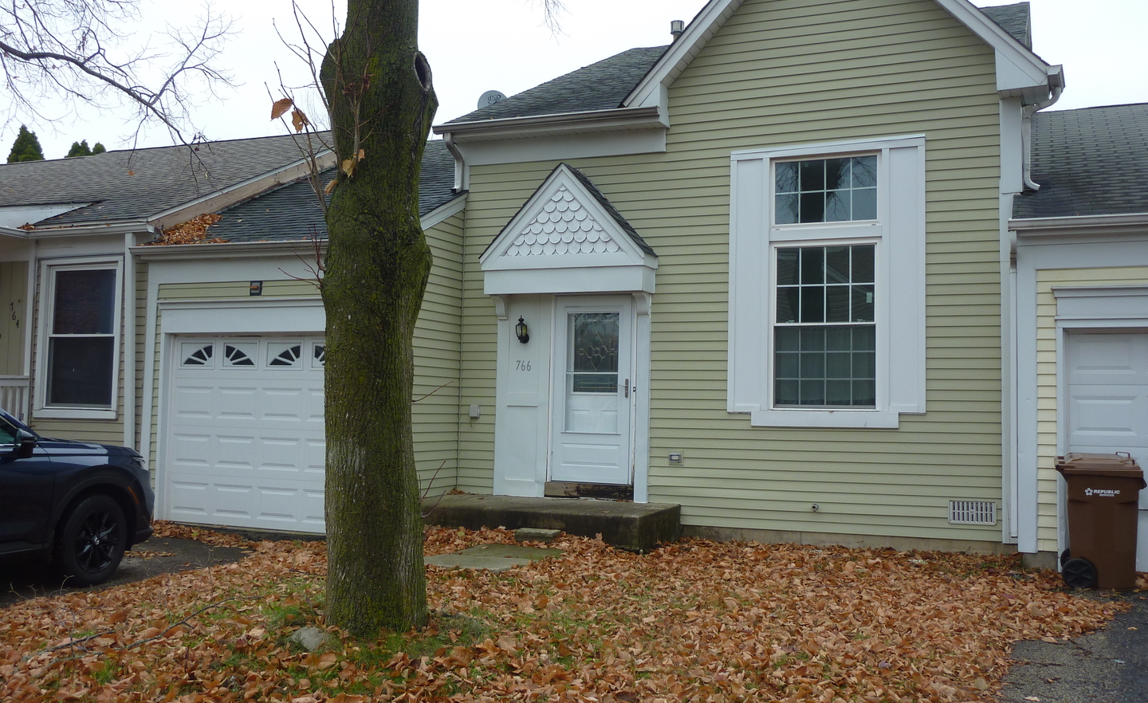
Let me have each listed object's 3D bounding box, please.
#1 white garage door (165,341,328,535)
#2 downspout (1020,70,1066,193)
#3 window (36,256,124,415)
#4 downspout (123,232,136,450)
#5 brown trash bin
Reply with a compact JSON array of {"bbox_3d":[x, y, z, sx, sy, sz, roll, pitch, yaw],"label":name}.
[{"bbox_3d":[-3.405,0.849,11.507,2.420,2.120,0.080,0,-3,23],"label":"white garage door"},{"bbox_3d":[4.415,-2.051,10.001,0.370,1.090,0.110,0,-3,23],"label":"downspout"},{"bbox_3d":[-5.793,-0.155,12.393,1.300,1.870,0.100,0,-3,23],"label":"window"},{"bbox_3d":[-4.988,0.218,11.879,0.110,3.110,0.110,0,-3,23],"label":"downspout"},{"bbox_3d":[4.306,1.363,8.673,0.695,1.045,0.660,0,-3,23],"label":"brown trash bin"}]

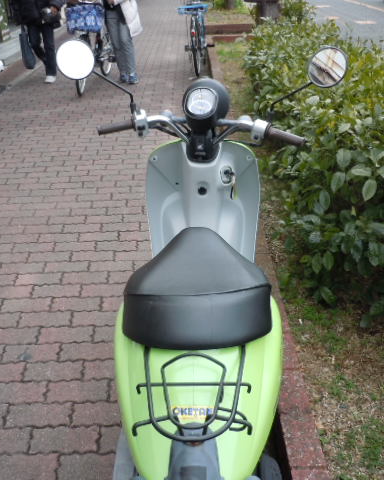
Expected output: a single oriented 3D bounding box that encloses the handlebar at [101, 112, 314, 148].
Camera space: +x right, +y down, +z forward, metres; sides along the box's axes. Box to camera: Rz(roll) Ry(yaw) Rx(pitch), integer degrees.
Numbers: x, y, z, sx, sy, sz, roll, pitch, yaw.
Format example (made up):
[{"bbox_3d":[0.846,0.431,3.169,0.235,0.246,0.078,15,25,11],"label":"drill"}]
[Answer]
[{"bbox_3d":[0.033,-0.330,1.560,0.630,0.105,0.175,3,27,7],"label":"handlebar"}]

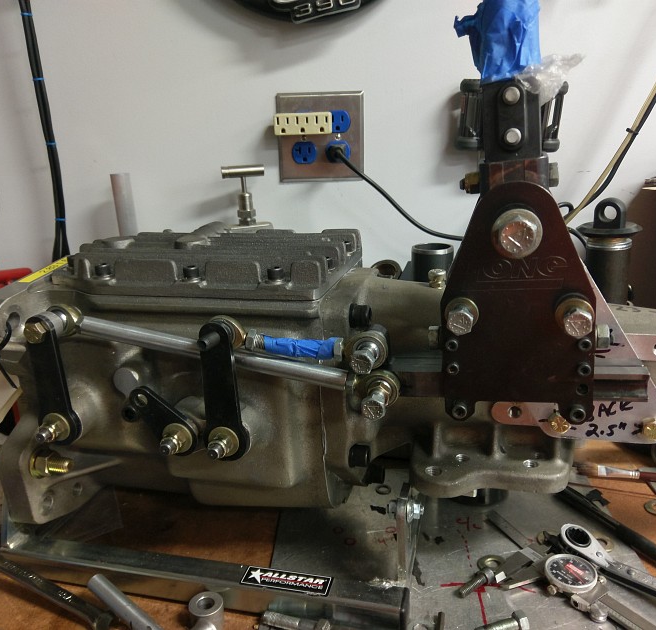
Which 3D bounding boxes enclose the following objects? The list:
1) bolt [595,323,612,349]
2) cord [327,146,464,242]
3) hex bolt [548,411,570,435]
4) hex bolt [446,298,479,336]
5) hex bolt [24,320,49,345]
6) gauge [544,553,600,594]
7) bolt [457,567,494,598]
[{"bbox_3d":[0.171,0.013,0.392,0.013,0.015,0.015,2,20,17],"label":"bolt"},{"bbox_3d":[0.091,-0.162,0.848,0.190,0.130,0.050,1,20,5],"label":"cord"},{"bbox_3d":[0.167,0.078,0.455,0.015,0.015,0.009,3,19,14],"label":"hex bolt"},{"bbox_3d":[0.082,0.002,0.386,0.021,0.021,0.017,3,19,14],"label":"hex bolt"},{"bbox_3d":[-0.217,0.013,0.468,0.015,0.015,0.010,3,19,14],"label":"hex bolt"},{"bbox_3d":[0.163,0.176,0.424,0.033,0.010,0.033,-12,21,-28],"label":"gauge"},{"bbox_3d":[0.102,0.184,0.429,0.029,0.013,0.013,-17,25,-28],"label":"bolt"}]

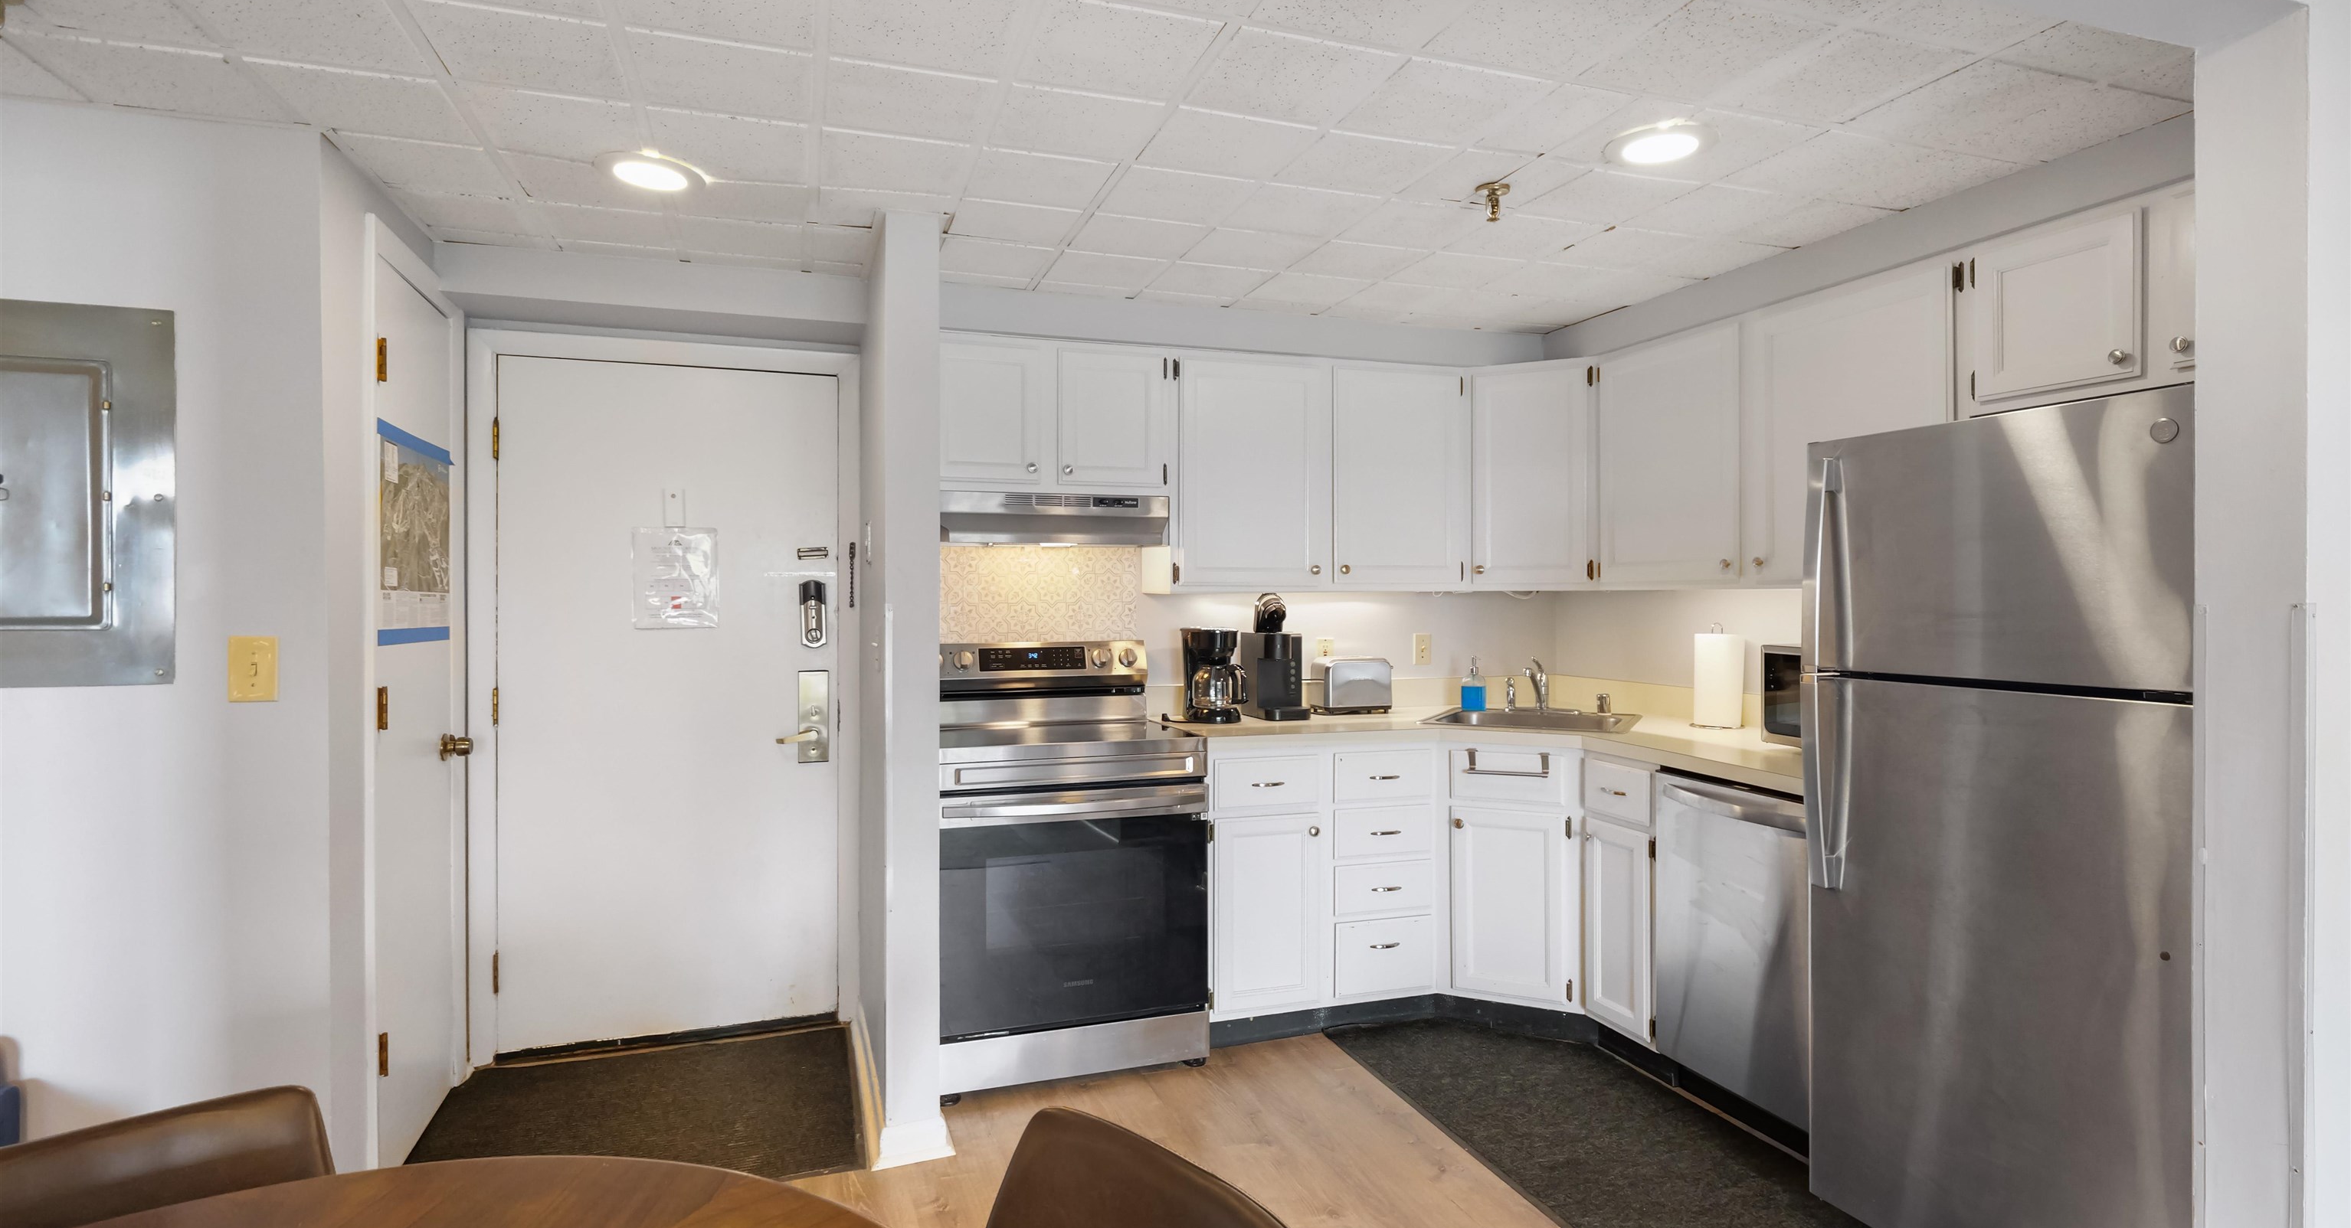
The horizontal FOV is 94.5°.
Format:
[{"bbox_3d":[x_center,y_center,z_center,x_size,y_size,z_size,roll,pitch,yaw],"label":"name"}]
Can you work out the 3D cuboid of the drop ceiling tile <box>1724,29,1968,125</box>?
[{"bbox_3d":[1.148,-0.931,1.876,0.290,0.020,0.290,-1,2,-19],"label":"drop ceiling tile"}]

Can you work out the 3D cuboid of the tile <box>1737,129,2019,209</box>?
[{"bbox_3d":[1.489,-0.953,2.333,0.510,0.017,0.280,0,1,-18],"label":"tile"}]

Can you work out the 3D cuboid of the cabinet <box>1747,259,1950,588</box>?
[{"bbox_3d":[1.742,-0.431,2.672,0.335,0.725,0.550,0,1,-19],"label":"cabinet"}]

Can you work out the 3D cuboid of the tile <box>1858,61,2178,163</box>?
[{"bbox_3d":[1.577,-0.940,2.049,0.545,0.020,0.280,0,1,-19],"label":"tile"}]

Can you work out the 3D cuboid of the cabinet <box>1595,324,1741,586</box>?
[{"bbox_3d":[1.607,-0.452,3.301,0.320,0.745,0.585,-1,2,-18],"label":"cabinet"}]

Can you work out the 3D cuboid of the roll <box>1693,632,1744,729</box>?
[{"bbox_3d":[1.632,0.196,3.274,0.135,0.285,0.135,0,1,0],"label":"roll"}]

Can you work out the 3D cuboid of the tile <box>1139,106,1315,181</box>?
[{"bbox_3d":[0.094,-0.945,2.182,0.282,0.020,0.285,-1,1,-19],"label":"tile"}]

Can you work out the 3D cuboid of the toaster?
[{"bbox_3d":[0.571,0.224,3.564,0.225,0.185,0.150,0,1,-18],"label":"toaster"}]

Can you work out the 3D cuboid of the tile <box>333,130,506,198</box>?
[{"bbox_3d":[-1.559,-0.952,2.298,0.270,0.018,0.290,0,1,-19],"label":"tile"}]

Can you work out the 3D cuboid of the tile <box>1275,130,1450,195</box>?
[{"bbox_3d":[0.382,-0.941,2.254,0.290,0.020,0.290,-1,2,-19],"label":"tile"}]

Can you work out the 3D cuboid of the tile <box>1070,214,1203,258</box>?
[{"bbox_3d":[-0.103,-0.954,2.720,0.290,0.020,0.290,-1,2,-19],"label":"tile"}]

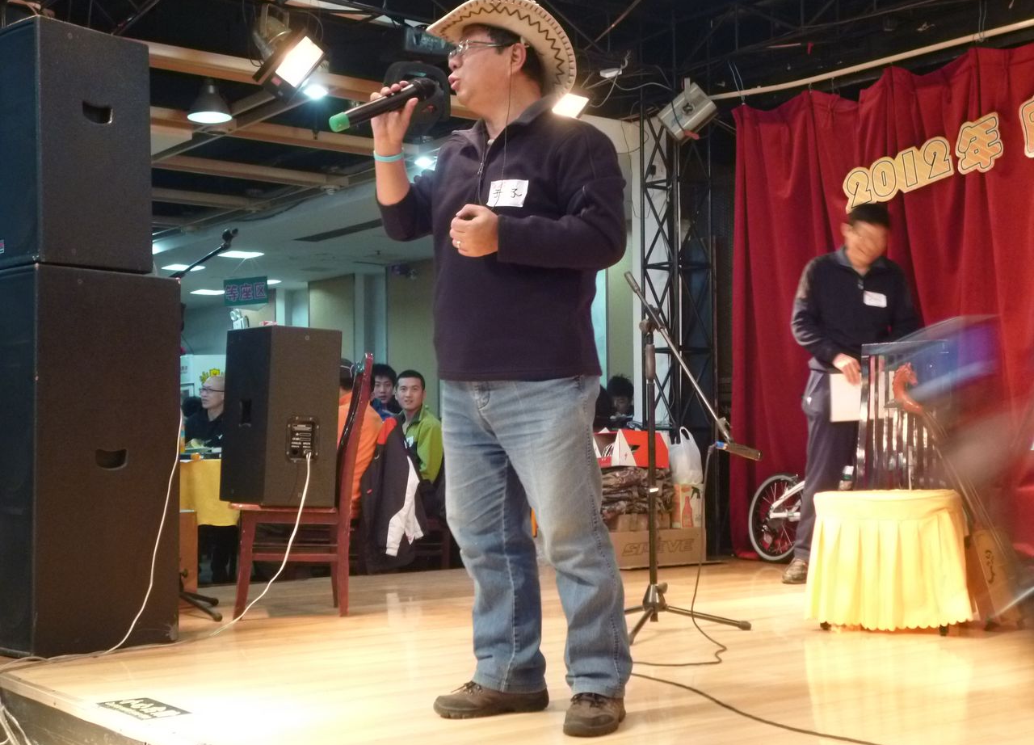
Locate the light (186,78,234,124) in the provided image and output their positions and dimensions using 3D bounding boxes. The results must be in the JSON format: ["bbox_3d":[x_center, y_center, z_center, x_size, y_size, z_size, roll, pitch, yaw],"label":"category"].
[{"bbox_3d":[-1.715,-1.517,8.000,0.255,0.220,0.255,0,-2,0],"label":"light"}]

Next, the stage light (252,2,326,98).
[{"bbox_3d":[-0.959,-1.325,5.900,0.310,0.330,0.250,43,14,30],"label":"stage light"}]

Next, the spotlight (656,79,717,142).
[{"bbox_3d":[0.941,-1.435,7.900,0.260,0.210,0.260,-40,9,0],"label":"spotlight"}]

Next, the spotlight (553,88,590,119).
[{"bbox_3d":[0.273,-1.452,7.750,0.250,0.160,0.200,0,-42,-45],"label":"spotlight"}]

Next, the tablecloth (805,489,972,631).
[{"bbox_3d":[1.295,0.639,4.990,0.570,0.440,0.570,0,-3,0],"label":"tablecloth"}]

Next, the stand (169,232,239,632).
[{"bbox_3d":[-1.365,0.188,5.617,0.580,1.504,0.520,0,-2,0],"label":"stand"}]

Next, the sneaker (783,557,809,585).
[{"bbox_3d":[1.331,0.925,6.740,0.105,0.110,0.290,-2,-3,25],"label":"sneaker"}]

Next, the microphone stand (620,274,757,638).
[{"bbox_3d":[0.563,0.279,5.073,0.610,1.269,0.580,0,-2,0],"label":"microphone stand"}]

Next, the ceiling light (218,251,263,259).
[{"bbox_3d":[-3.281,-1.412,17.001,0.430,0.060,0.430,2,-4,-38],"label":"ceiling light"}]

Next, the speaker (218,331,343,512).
[{"bbox_3d":[-0.912,0.181,5.749,0.435,0.690,0.410,4,-3,-24],"label":"speaker"}]

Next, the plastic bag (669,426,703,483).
[{"bbox_3d":[0.926,0.460,7.880,0.190,0.310,0.150,0,-3,-18],"label":"plastic bag"}]

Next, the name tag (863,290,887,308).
[{"bbox_3d":[1.589,-0.324,6.360,0.100,0.062,0.008,8,7,5],"label":"name tag"}]

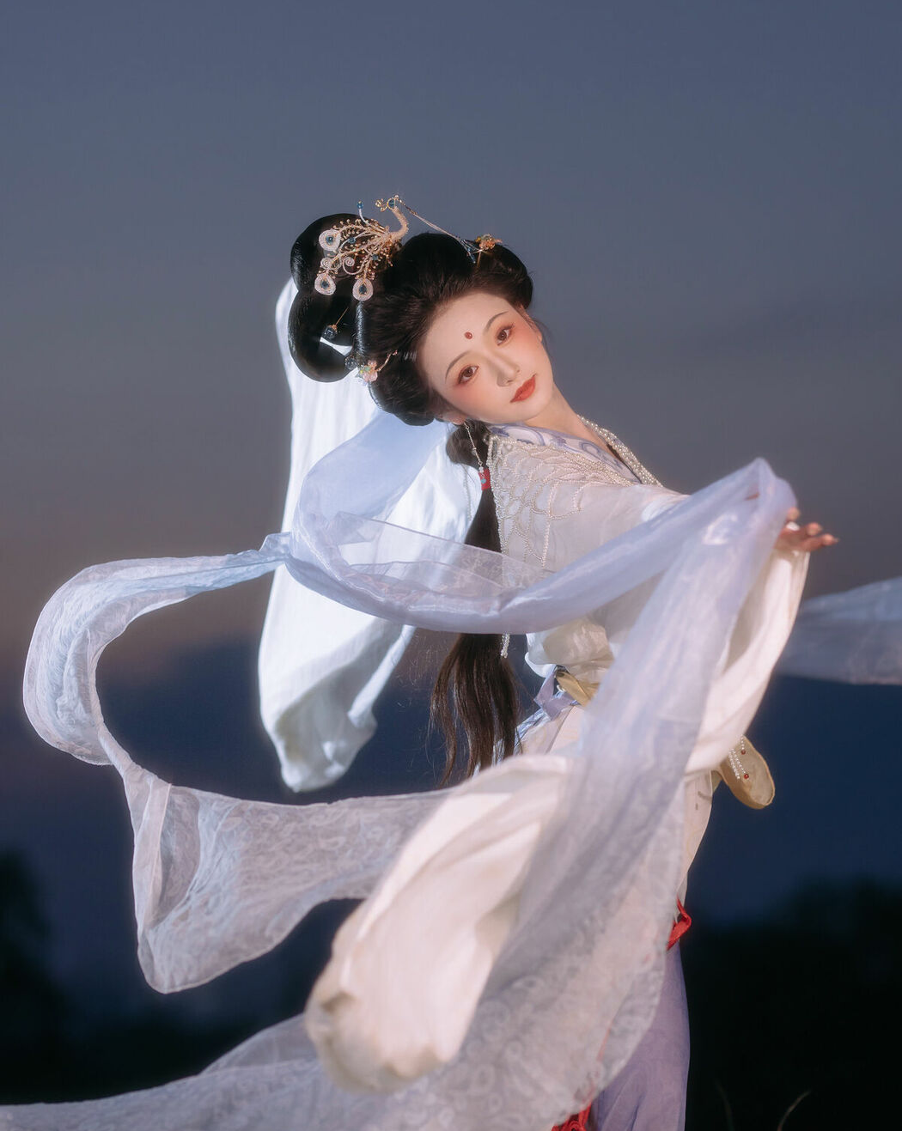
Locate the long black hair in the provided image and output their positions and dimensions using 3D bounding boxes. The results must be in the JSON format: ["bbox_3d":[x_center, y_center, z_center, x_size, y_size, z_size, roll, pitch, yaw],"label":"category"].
[{"bbox_3d":[-0.047,-0.079,3.980,0.280,0.670,0.260,1,-4,-18],"label":"long black hair"}]

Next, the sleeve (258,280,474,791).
[{"bbox_3d":[-0.106,-0.038,4.250,0.290,0.640,0.300,-1,-5,11],"label":"sleeve"}]

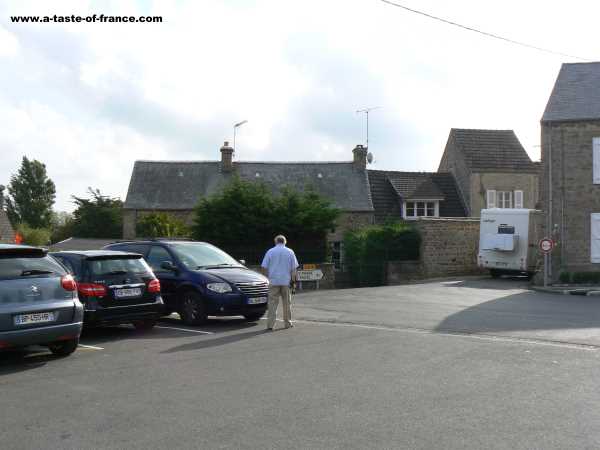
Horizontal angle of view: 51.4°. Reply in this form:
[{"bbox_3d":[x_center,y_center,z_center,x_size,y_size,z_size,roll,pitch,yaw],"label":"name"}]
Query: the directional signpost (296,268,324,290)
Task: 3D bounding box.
[{"bbox_3d":[0.370,1.980,22.000,0.950,0.760,0.100,0,-2,-14],"label":"directional signpost"}]

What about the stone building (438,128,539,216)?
[{"bbox_3d":[11.456,-1.571,39.126,4.080,8.800,6.300,0,-1,-7],"label":"stone building"}]

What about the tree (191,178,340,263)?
[{"bbox_3d":[-1.400,0.220,25.000,5.600,4.000,3.800,0,-2,0],"label":"tree"}]

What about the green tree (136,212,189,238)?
[{"bbox_3d":[-6.832,1.004,30.984,2.800,3.100,2.600,0,-1,0],"label":"green tree"}]

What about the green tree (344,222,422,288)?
[{"bbox_3d":[3.300,1.100,25.200,3.000,2.500,2.400,0,-2,0],"label":"green tree"}]

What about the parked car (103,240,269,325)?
[{"bbox_3d":[-2.772,1.215,14.533,4.840,1.770,2.020,-1,-2,39],"label":"parked car"}]

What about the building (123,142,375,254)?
[{"bbox_3d":[-2.887,-1.029,37.576,13.850,7.800,6.200,0,-1,-2],"label":"building"}]

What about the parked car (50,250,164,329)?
[{"bbox_3d":[-4.621,1.265,12.195,4.350,1.560,1.800,-1,-2,38],"label":"parked car"}]

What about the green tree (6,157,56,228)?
[{"bbox_3d":[-23.900,-1.420,55.500,4.500,9.200,4.500,0,-2,0],"label":"green tree"}]

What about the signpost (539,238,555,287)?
[{"bbox_3d":[8.254,1.281,20.875,0.470,1.650,0.100,0,-1,11],"label":"signpost"}]

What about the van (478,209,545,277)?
[{"bbox_3d":[11.050,0.900,31.300,2.250,3.100,6.100,-1,-2,32],"label":"van"}]

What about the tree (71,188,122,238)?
[{"bbox_3d":[-12.332,0.218,38.006,3.600,4.900,3.600,0,-1,0],"label":"tree"}]

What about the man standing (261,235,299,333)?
[{"bbox_3d":[-0.380,1.060,11.500,0.640,1.730,0.380,0,-2,3],"label":"man standing"}]

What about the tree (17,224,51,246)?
[{"bbox_3d":[-16.200,1.340,38.000,2.100,2.600,2.100,0,-2,0],"label":"tree"}]

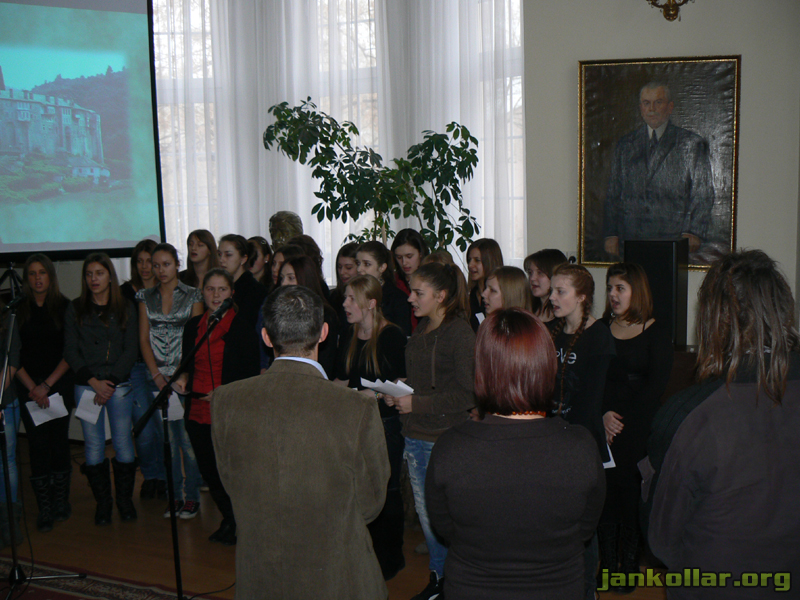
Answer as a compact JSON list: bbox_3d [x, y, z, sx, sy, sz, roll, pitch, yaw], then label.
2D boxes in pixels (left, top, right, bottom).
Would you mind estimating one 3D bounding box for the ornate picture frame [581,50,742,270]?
[{"bbox_3d":[1.780,-0.933,5.750,1.080,1.440,0.060,0,6,12],"label":"ornate picture frame"}]

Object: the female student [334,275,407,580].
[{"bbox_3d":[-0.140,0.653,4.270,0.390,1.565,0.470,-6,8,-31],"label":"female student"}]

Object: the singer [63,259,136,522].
[{"bbox_3d":[-1.855,0.547,5.188,0.450,1.674,0.330,-2,6,-13],"label":"singer"}]

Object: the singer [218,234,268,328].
[{"bbox_3d":[-0.959,0.448,5.405,0.340,1.735,0.460,-8,10,-44],"label":"singer"}]

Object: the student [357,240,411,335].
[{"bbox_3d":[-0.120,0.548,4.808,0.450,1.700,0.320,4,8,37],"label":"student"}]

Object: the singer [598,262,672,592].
[{"bbox_3d":[1.181,0.628,4.185,0.440,1.634,0.340,3,7,30],"label":"singer"}]

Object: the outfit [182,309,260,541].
[{"bbox_3d":[-1.005,0.742,4.756,0.470,1.310,0.380,2,8,25],"label":"outfit"}]

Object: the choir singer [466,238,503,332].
[{"bbox_3d":[0.561,0.464,5.202,0.450,1.685,0.330,4,9,38],"label":"choir singer"}]

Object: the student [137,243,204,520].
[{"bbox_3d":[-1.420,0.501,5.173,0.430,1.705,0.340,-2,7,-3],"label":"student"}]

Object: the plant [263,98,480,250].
[{"bbox_3d":[-0.189,-0.170,6.239,1.600,2.629,1.200,0,6,6],"label":"plant"}]

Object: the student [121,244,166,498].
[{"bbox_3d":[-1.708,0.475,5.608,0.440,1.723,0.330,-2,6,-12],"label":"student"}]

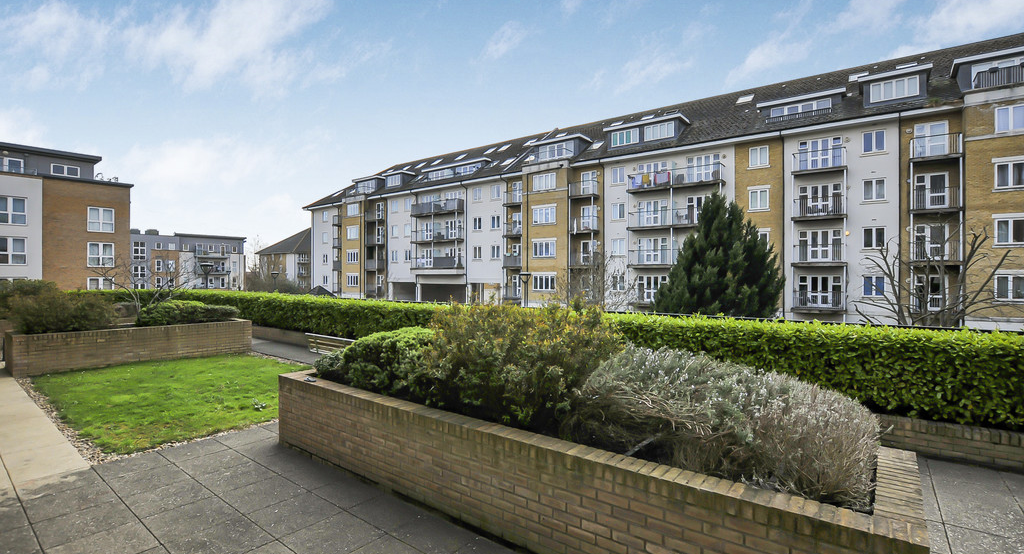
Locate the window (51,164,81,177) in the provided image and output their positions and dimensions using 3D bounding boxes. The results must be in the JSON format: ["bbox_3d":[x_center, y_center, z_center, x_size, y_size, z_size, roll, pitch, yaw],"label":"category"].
[{"bbox_3d":[-34.025,-8.085,32.500,1.530,0.830,0.150,0,0,-44],"label":"window"}]

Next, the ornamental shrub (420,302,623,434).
[{"bbox_3d":[0.000,0.790,4.220,1.980,1.050,1.250,0,0,35],"label":"ornamental shrub"}]

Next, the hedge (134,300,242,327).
[{"bbox_3d":[-8.910,0.980,11.820,2.150,0.700,1.150,0,0,-40],"label":"hedge"}]

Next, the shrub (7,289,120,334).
[{"bbox_3d":[-10.720,0.820,10.260,1.800,1.020,1.250,0,0,-40],"label":"shrub"}]

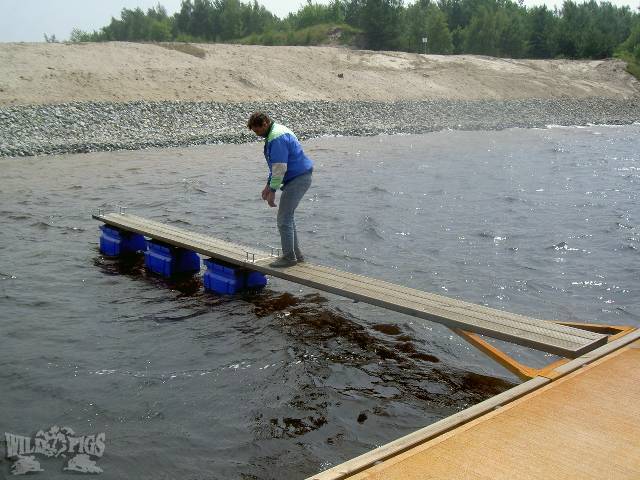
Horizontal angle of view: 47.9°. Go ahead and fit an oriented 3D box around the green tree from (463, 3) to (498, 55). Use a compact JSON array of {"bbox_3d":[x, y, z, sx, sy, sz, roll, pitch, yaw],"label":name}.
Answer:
[{"bbox_3d":[17.806,-23.353,80.000,3.990,5.660,3.990,2,11,12],"label":"green tree"}]

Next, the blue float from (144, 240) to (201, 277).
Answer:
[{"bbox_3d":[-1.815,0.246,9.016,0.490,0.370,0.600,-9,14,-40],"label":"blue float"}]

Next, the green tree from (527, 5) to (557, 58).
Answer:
[{"bbox_3d":[25.188,-23.710,82.000,3.410,6.260,3.410,3,11,16],"label":"green tree"}]

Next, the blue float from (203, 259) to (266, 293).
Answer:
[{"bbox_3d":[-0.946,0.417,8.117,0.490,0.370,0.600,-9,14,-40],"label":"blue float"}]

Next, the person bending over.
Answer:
[{"bbox_3d":[-0.401,-0.515,7.312,0.650,1.532,0.520,-2,11,-11],"label":"person bending over"}]

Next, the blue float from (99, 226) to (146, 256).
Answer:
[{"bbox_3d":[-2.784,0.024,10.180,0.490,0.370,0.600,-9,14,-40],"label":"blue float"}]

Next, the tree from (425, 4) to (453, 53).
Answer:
[{"bbox_3d":[13.147,-23.464,80.000,3.110,5.430,3.110,2,11,9],"label":"tree"}]

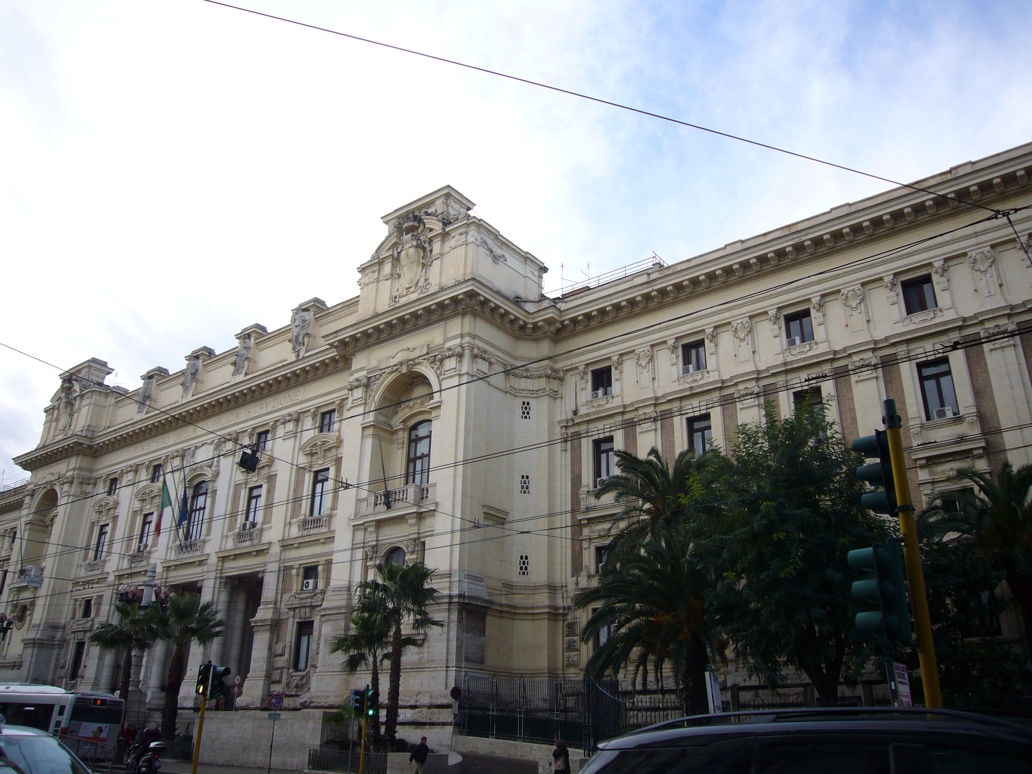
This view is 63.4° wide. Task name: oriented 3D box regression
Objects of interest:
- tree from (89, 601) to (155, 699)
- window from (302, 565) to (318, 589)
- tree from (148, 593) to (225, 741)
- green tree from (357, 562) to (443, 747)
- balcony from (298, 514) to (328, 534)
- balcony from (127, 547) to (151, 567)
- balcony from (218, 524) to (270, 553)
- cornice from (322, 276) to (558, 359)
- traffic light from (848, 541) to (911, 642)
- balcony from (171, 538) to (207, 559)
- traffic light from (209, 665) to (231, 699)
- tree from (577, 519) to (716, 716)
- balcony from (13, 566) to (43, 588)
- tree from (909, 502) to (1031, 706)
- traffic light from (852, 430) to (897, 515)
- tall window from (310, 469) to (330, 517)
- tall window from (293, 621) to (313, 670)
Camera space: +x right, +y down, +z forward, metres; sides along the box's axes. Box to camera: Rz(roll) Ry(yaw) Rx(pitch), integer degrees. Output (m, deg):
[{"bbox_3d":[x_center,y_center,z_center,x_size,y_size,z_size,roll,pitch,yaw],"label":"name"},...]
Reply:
[{"bbox_3d":[-25.249,18.194,52.853,4.000,9.300,4.000,11,-25,-22],"label":"tree"},{"bbox_3d":[-13.420,12.400,54.449,1.500,1.450,0.300,-16,-28,35],"label":"window"},{"bbox_3d":[-18.425,15.514,45.800,4.200,8.300,4.200,-16,-28,35],"label":"tree"},{"bbox_3d":[-5.744,13.032,40.341,4.000,9.100,4.000,1,-23,0],"label":"green tree"},{"bbox_3d":[-13.550,9.149,55.453,2.850,0.980,0.550,-16,-28,35],"label":"balcony"},{"bbox_3d":[-30.912,14.027,68.227,3.000,1.050,0.550,-16,-28,35],"label":"balcony"},{"bbox_3d":[-19.554,10.932,59.760,5.900,1.350,0.700,-16,-28,35],"label":"balcony"},{"bbox_3d":[-5.493,-3.438,55.304,15.100,1.600,6.350,-16,-28,35],"label":"cornice"},{"bbox_3d":[3.372,1.912,7.750,0.410,0.880,0.300,-16,-28,35],"label":"traffic light"},{"bbox_3d":[-25.332,12.634,64.793,4.000,1.200,0.600,-16,-28,35],"label":"balcony"},{"bbox_3d":[-8.524,8.478,23.952,0.500,0.960,0.380,-5,-23,14],"label":"traffic light"},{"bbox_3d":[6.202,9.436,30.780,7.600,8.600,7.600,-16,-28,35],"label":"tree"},{"bbox_3d":[-45.138,17.585,77.290,5.500,1.450,1.000,-16,-28,35],"label":"balcony"},{"bbox_3d":[15.091,7.936,26.559,4.300,8.600,4.300,-11,-25,27],"label":"tree"},{"bbox_3d":[3.104,0.739,7.150,0.390,0.760,0.280,-14,-26,32],"label":"traffic light"},{"bbox_3d":[-13.191,7.042,55.847,1.550,3.120,0.300,-16,-28,35],"label":"tall window"},{"bbox_3d":[-13.583,16.624,53.632,1.500,3.030,0.300,-16,-28,35],"label":"tall window"}]

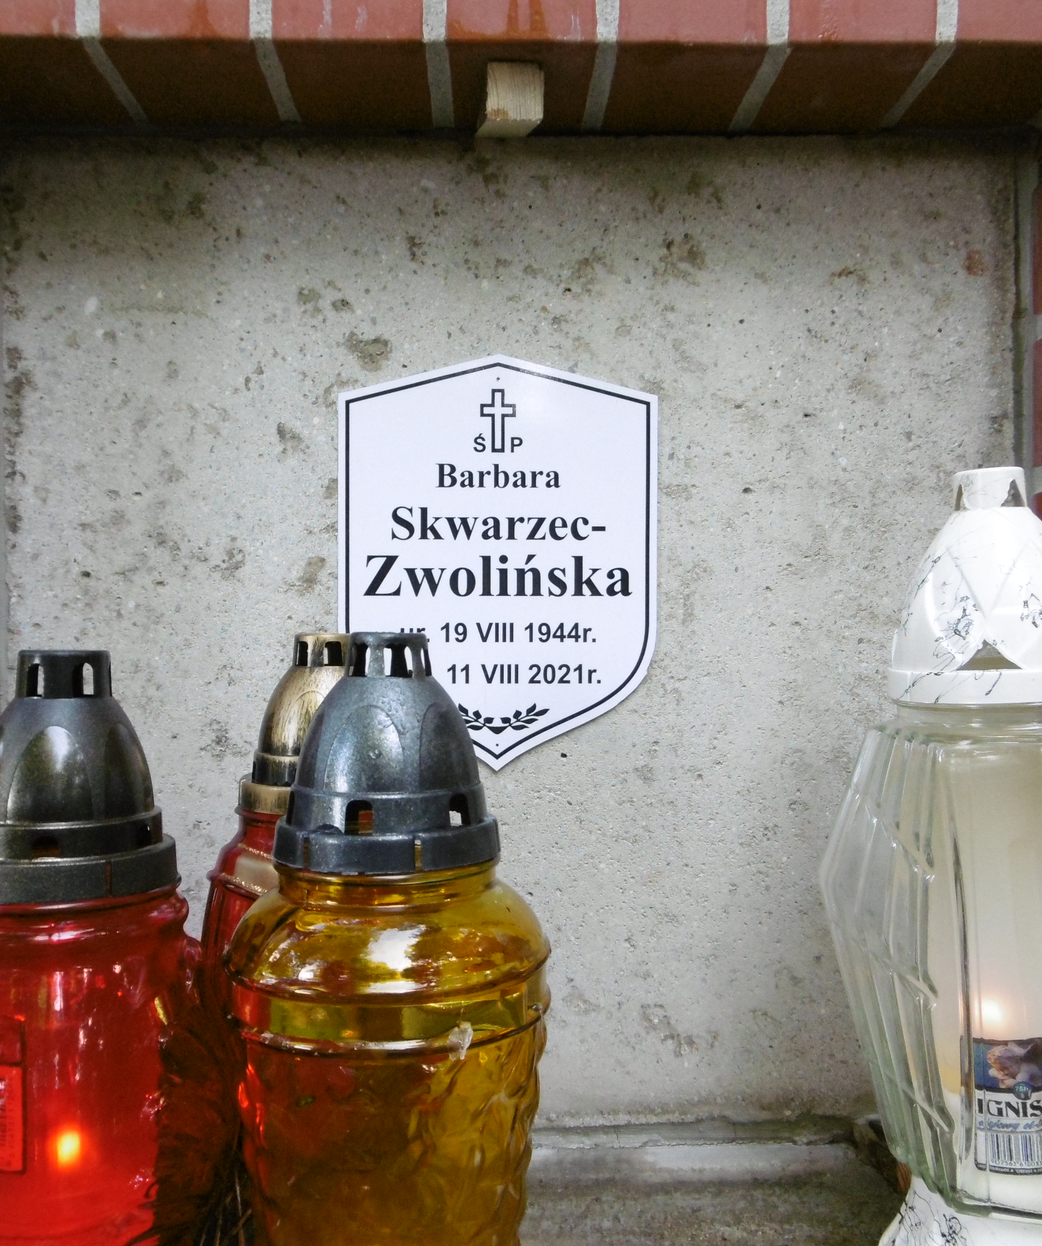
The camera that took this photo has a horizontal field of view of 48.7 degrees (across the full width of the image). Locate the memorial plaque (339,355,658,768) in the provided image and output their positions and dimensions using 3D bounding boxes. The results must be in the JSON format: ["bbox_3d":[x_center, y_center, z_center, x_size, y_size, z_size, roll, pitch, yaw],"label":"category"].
[{"bbox_3d":[-0.011,-0.032,0.594,0.165,0.214,0.004,0,0,-1],"label":"memorial plaque"}]

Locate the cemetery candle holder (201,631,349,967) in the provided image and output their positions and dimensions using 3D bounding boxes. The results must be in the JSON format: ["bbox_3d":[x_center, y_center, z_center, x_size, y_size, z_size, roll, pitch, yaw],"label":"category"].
[{"bbox_3d":[-0.089,0.143,0.525,0.115,0.277,0.115,0,0,-1],"label":"cemetery candle holder"}]

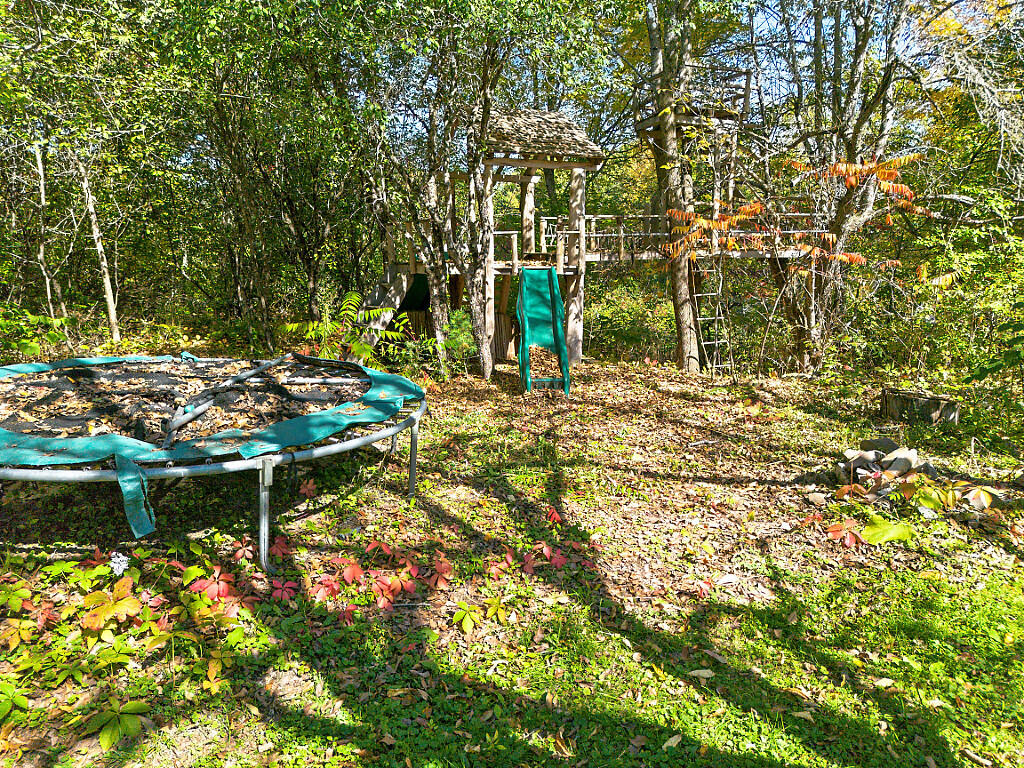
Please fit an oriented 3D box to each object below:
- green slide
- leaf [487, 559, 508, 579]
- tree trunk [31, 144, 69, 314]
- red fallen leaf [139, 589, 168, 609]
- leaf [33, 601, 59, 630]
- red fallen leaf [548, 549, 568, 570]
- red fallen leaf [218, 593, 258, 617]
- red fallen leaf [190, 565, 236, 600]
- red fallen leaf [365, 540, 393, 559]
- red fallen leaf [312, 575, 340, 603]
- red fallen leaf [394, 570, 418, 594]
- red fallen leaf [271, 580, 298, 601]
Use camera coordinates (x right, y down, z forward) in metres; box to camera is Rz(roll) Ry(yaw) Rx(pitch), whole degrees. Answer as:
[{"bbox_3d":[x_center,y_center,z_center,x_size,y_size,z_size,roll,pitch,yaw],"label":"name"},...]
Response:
[{"bbox_3d":[0.367,-0.736,8.689,0.530,1.220,2.050,0,13,-2],"label":"green slide"},{"bbox_3d":[-0.109,1.389,5.346,0.161,0.070,0.179,0,13,-1],"label":"leaf"},{"bbox_3d":[-9.050,-2.799,13.809,0.300,3.681,0.270,1,13,0],"label":"tree trunk"},{"bbox_3d":[-2.424,1.451,4.801,0.197,0.070,0.150,-7,15,-28],"label":"red fallen leaf"},{"bbox_3d":[-3.013,1.495,4.586,0.163,0.074,0.270,-9,17,-35],"label":"leaf"},{"bbox_3d":[0.256,0.965,3.903,0.104,0.085,0.099,1,13,4],"label":"red fallen leaf"},{"bbox_3d":[-1.315,1.060,3.414,0.183,0.067,0.118,-6,14,-22],"label":"red fallen leaf"},{"bbox_3d":[-1.513,1.006,3.599,0.222,0.099,0.210,-6,15,-24],"label":"red fallen leaf"},{"bbox_3d":[-0.735,0.912,3.911,0.147,0.054,0.115,-3,14,-11],"label":"red fallen leaf"},{"bbox_3d":[-1.317,1.444,5.013,0.205,0.071,0.270,-3,14,-16],"label":"red fallen leaf"},{"bbox_3d":[-0.541,1.017,3.639,0.117,0.080,0.111,-2,14,-9],"label":"red fallen leaf"},{"bbox_3d":[-1.596,1.449,4.980,0.191,0.070,0.156,-4,14,-19],"label":"red fallen leaf"}]

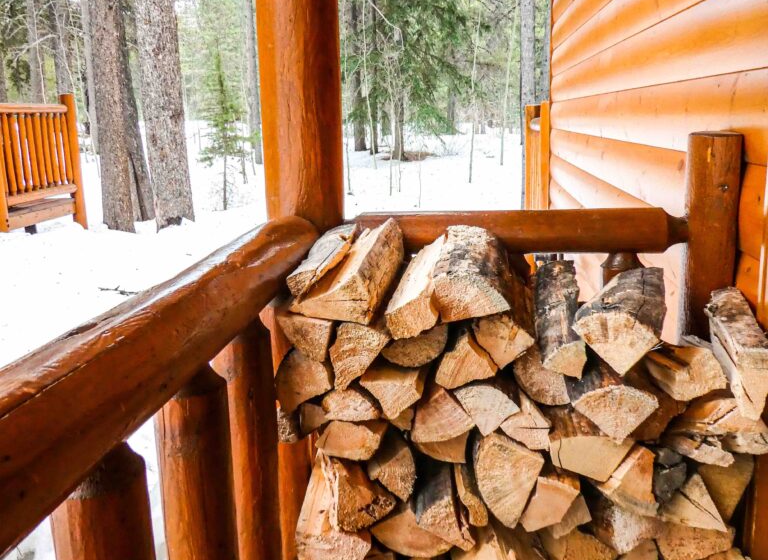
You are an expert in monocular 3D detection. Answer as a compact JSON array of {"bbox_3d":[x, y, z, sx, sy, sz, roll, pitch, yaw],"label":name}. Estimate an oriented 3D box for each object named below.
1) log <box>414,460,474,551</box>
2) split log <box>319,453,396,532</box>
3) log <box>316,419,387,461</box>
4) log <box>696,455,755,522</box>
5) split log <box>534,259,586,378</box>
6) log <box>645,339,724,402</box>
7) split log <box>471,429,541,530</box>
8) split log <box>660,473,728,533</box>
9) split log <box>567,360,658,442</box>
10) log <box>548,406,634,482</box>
[{"bbox_3d":[0.117,0.373,1.395,0.100,0.102,0.380,-1,13,4],"label":"log"},{"bbox_3d":[-0.021,0.329,1.402,0.108,0.138,0.380,-1,13,3],"label":"split log"},{"bbox_3d":[-0.034,0.231,1.392,0.118,0.074,0.380,0,13,7],"label":"log"},{"bbox_3d":[0.592,0.308,1.357,0.091,0.124,0.360,0,13,7],"label":"log"},{"bbox_3d":[0.313,0.063,1.260,0.080,0.068,0.373,1,19,11],"label":"split log"},{"bbox_3d":[0.517,0.106,1.350,0.089,0.089,0.420,0,13,3],"label":"log"},{"bbox_3d":[0.226,0.281,1.332,0.110,0.169,0.390,0,13,7],"label":"split log"},{"bbox_3d":[0.529,0.321,1.341,0.105,0.106,0.380,0,13,7],"label":"split log"},{"bbox_3d":[0.375,0.159,1.280,0.132,0.103,0.400,0,13,7],"label":"split log"},{"bbox_3d":[0.378,0.255,1.403,0.139,0.088,0.420,0,13,7],"label":"log"}]

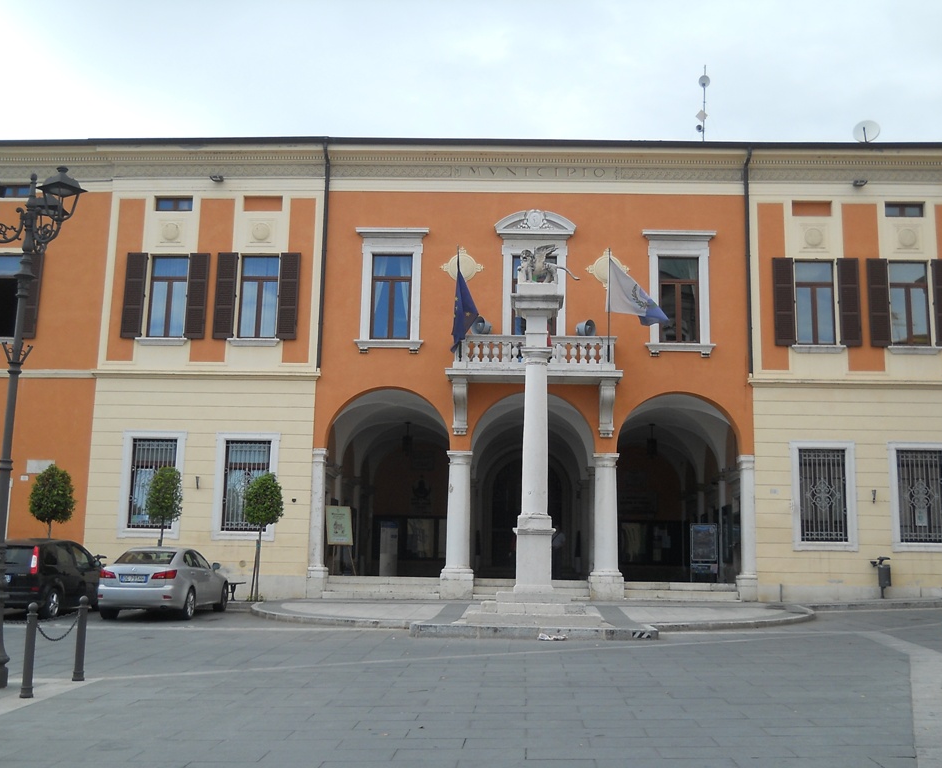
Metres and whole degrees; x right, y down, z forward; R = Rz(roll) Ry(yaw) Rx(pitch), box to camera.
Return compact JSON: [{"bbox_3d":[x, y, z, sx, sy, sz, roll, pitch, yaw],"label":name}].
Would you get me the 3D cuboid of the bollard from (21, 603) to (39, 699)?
[{"bbox_3d":[-4.540,2.736,12.493,0.140,0.956,0.140,1,-12,1],"label":"bollard"}]

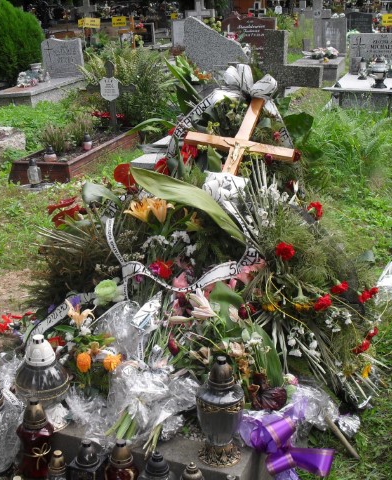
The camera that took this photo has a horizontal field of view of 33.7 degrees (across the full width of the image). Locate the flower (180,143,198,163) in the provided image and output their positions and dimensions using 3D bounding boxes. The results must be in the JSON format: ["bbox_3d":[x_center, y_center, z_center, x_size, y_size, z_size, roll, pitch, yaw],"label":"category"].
[{"bbox_3d":[-0.035,-0.473,3.500,0.095,0.100,0.080,-2,21,0],"label":"flower"}]

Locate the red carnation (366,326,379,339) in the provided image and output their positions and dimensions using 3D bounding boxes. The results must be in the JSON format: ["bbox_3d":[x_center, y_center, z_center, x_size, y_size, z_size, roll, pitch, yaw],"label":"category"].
[{"bbox_3d":[0.698,0.366,2.560,0.046,0.046,0.048,6,21,16],"label":"red carnation"}]

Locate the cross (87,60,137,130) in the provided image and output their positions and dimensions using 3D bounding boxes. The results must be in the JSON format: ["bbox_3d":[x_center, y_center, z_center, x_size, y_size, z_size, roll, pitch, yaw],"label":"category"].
[{"bbox_3d":[-0.868,-1.490,6.650,0.500,0.690,0.060,5,22,17],"label":"cross"}]

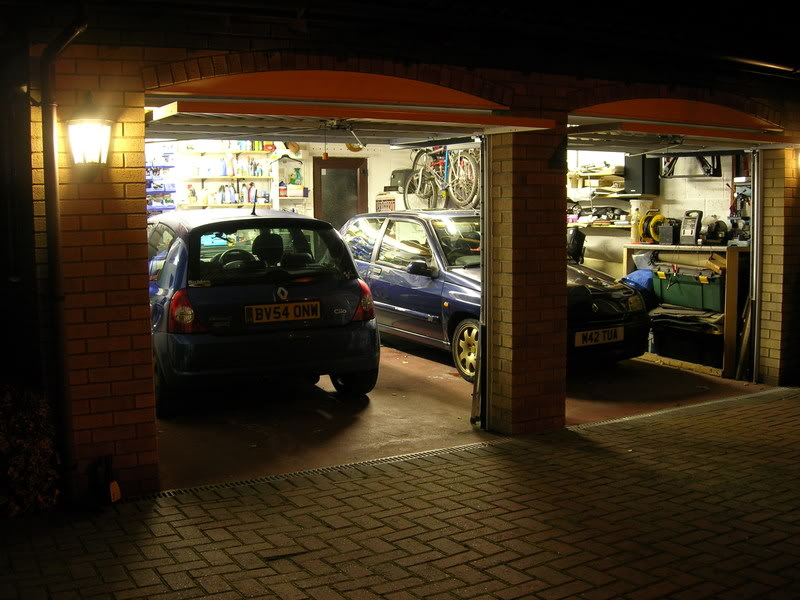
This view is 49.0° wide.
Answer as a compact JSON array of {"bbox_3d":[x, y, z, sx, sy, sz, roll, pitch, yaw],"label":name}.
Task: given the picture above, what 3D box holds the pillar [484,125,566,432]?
[{"bbox_3d":[0.790,-0.138,5.440,0.430,1.870,0.310,-4,7,-28],"label":"pillar"}]

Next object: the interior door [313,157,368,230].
[{"bbox_3d":[-0.785,-0.865,11.689,0.810,2.050,0.080,-4,7,-28],"label":"interior door"}]

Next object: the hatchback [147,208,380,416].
[{"bbox_3d":[-1.633,-0.070,7.235,1.640,1.420,3.810,-4,7,-30],"label":"hatchback"}]

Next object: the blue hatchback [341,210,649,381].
[{"bbox_3d":[0.648,-0.192,8.246,1.640,1.400,3.710,-4,7,-30],"label":"blue hatchback"}]

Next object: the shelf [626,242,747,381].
[{"bbox_3d":[2.570,0.050,7.420,0.580,1.030,1.420,-4,7,-28],"label":"shelf"}]

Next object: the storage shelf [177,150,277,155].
[{"bbox_3d":[-2.119,-1.800,10.737,1.200,0.050,0.250,-4,7,-28],"label":"storage shelf"}]

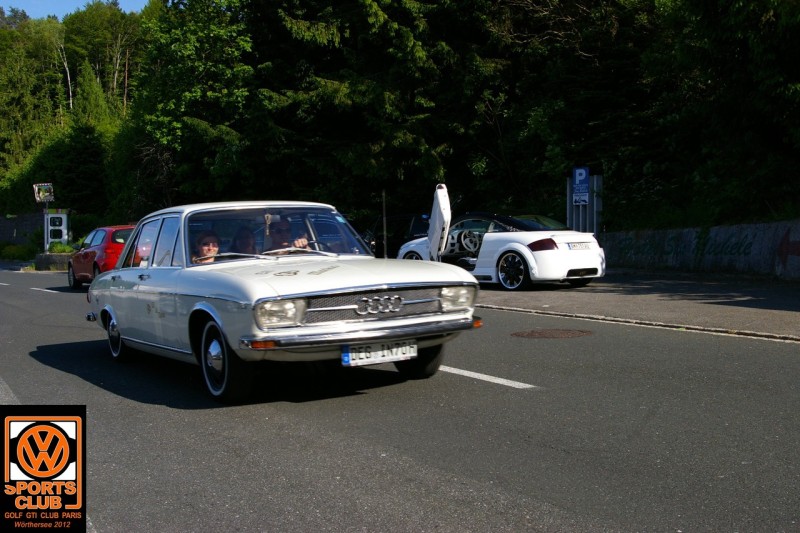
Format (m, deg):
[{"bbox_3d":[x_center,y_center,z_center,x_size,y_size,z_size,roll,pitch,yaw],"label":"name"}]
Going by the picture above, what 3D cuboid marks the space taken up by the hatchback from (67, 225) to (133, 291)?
[{"bbox_3d":[-6.270,-0.238,20.933,1.730,1.440,4.200,-3,2,-31],"label":"hatchback"}]

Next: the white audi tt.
[{"bbox_3d":[1.627,-0.321,16.446,1.790,1.330,4.040,-3,2,-40],"label":"white audi tt"}]

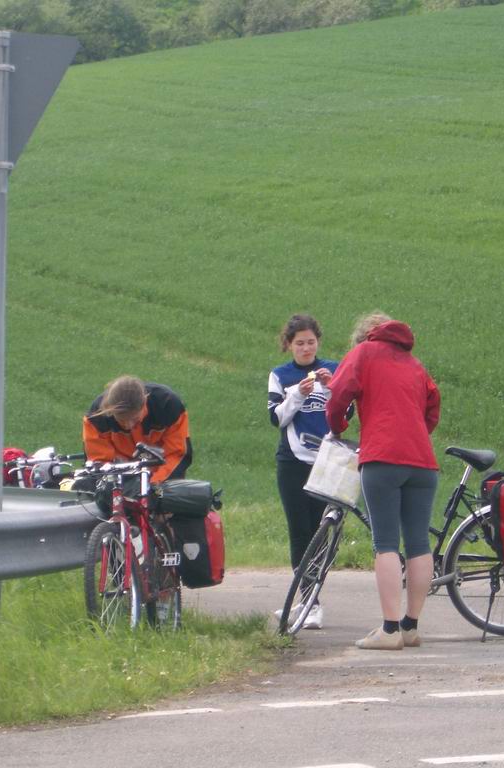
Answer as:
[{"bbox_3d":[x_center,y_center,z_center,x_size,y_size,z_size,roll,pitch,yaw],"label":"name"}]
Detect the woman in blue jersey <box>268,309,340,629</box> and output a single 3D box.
[{"bbox_3d":[0.311,0.473,16.800,0.450,1.690,0.400,0,-1,-6],"label":"woman in blue jersey"}]

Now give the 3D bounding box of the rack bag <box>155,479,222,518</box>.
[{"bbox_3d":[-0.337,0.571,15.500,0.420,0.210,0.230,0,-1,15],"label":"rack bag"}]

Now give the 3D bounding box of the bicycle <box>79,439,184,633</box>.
[{"bbox_3d":[-0.548,0.819,15.000,0.550,1.050,1.700,0,-1,14],"label":"bicycle"}]

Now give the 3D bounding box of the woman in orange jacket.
[{"bbox_3d":[-0.590,0.657,16.000,0.580,1.400,0.700,0,-1,2],"label":"woman in orange jacket"}]

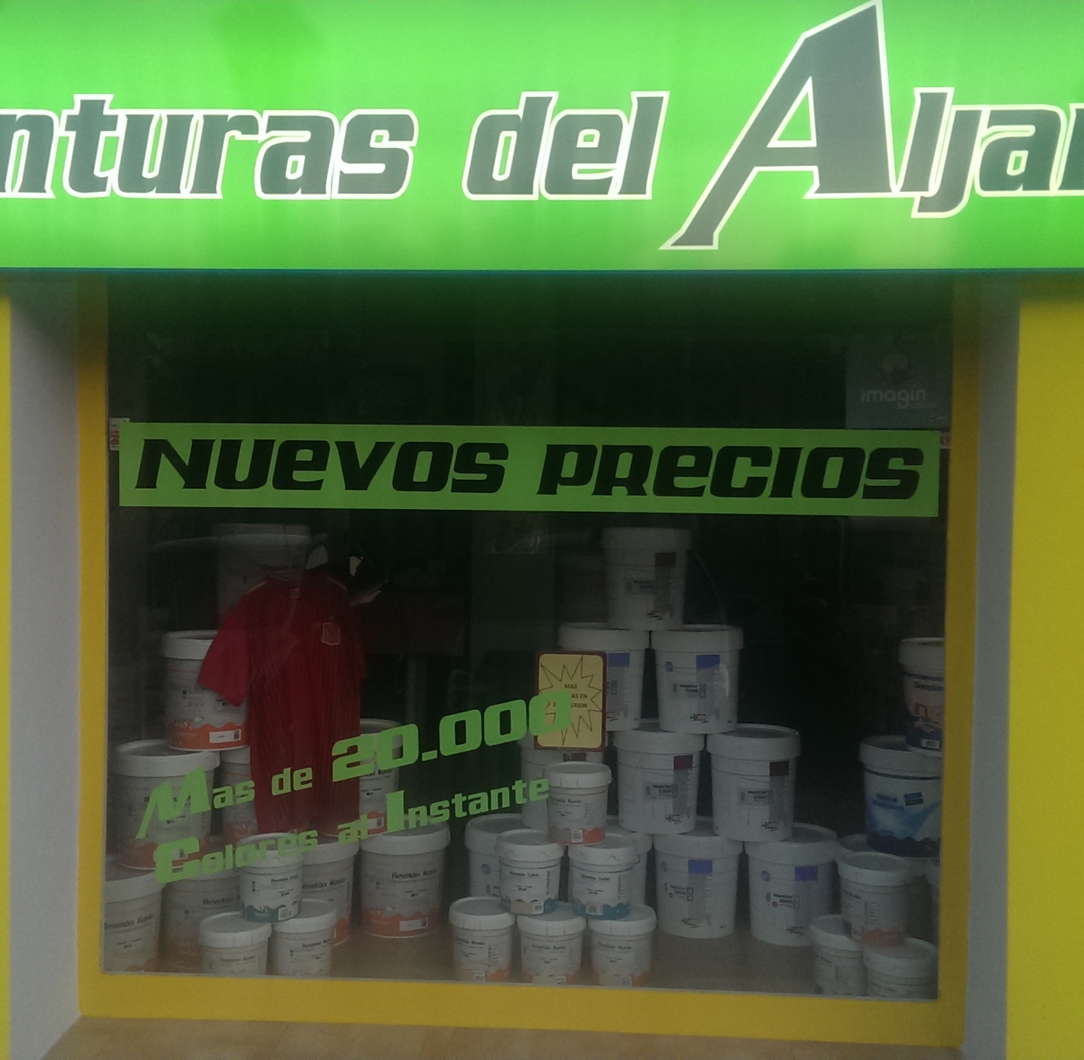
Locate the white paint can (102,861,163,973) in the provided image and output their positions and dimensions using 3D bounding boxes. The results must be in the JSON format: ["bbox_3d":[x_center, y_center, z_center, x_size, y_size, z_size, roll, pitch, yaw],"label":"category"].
[{"bbox_3d":[-1.219,1.125,3.967,0.294,0.324,0.294,1,2,0],"label":"white paint can"}]

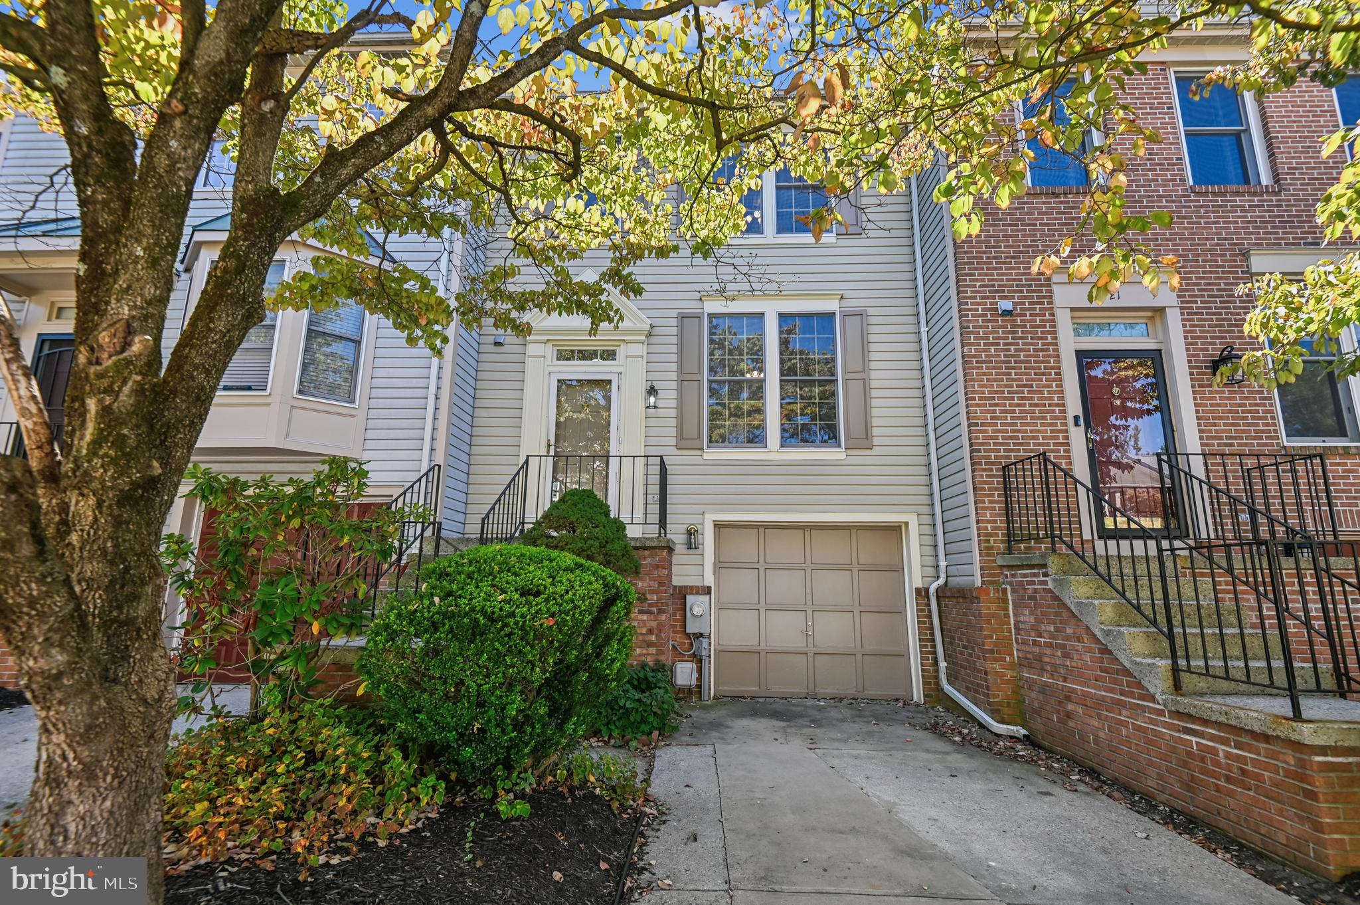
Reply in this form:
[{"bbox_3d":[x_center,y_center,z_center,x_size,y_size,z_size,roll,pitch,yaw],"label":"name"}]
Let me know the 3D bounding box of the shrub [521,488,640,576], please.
[{"bbox_3d":[-1.031,1.373,6.048,1.280,2.020,1.200,0,-11,3],"label":"shrub"}]

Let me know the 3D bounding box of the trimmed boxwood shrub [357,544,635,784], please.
[{"bbox_3d":[-1.258,1.465,4.305,1.900,1.560,1.750,0,-11,3],"label":"trimmed boxwood shrub"}]

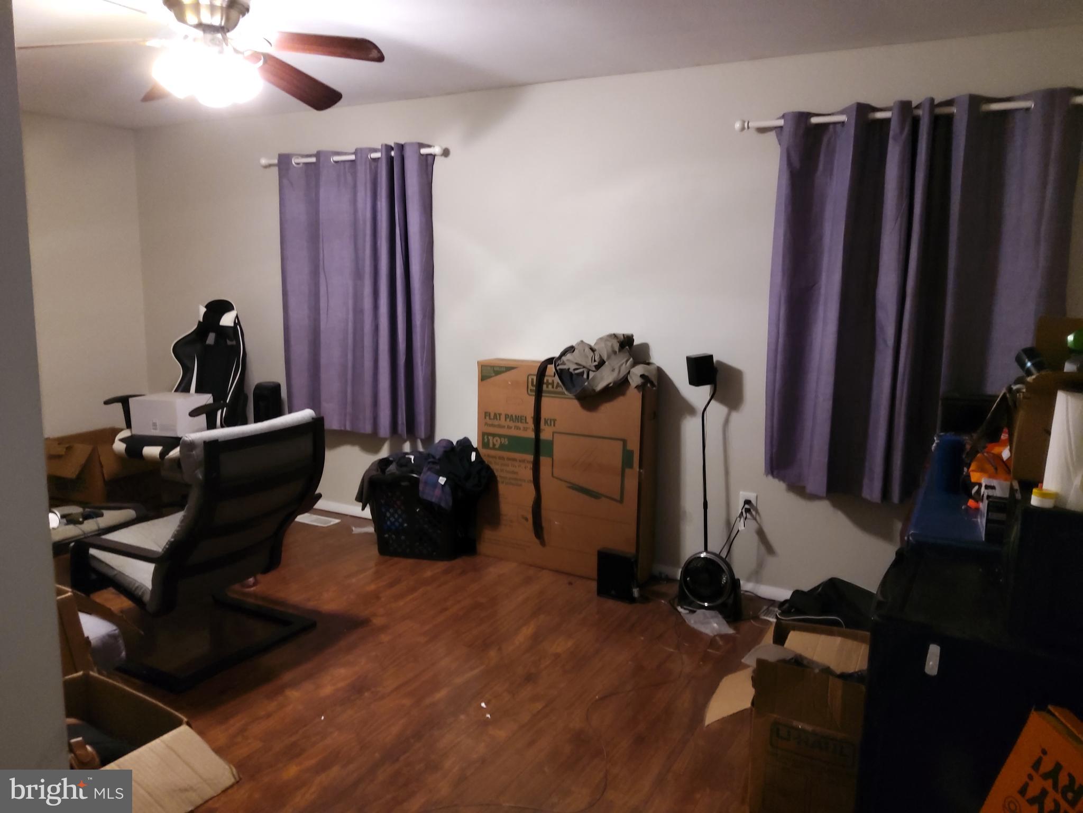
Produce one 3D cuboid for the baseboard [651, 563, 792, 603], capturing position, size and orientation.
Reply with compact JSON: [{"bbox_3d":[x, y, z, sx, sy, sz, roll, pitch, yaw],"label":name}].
[{"bbox_3d":[0.861,0.845,3.929,0.687,0.070,0.016,6,10,28],"label":"baseboard"}]

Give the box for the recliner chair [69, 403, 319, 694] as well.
[{"bbox_3d":[-1.294,0.480,3.182,0.760,0.920,0.690,5,9,26],"label":"recliner chair"}]

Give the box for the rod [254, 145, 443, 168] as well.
[{"bbox_3d":[-1.108,-1.411,4.608,1.355,0.045,0.070,6,10,28],"label":"rod"}]

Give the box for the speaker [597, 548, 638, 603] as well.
[{"bbox_3d":[0.354,0.783,3.783,0.176,0.214,0.080,6,10,28],"label":"speaker"}]

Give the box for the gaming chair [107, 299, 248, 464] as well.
[{"bbox_3d":[-2.157,0.022,4.819,0.670,1.310,0.670,3,9,10],"label":"gaming chair"}]

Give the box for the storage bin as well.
[{"bbox_3d":[-0.631,0.590,4.396,0.500,0.375,0.360,2,8,6],"label":"storage bin"}]

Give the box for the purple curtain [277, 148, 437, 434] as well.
[{"bbox_3d":[-1.077,-0.646,4.695,1.108,1.611,0.110,6,10,28],"label":"purple curtain"}]

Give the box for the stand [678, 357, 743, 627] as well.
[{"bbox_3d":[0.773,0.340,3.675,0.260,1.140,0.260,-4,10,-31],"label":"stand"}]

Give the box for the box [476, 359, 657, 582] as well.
[{"bbox_3d":[0.112,0.310,4.158,0.937,1.030,0.165,6,10,30],"label":"box"}]

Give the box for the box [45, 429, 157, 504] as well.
[{"bbox_3d":[-2.841,0.391,5.334,0.460,0.400,0.480,6,10,28],"label":"box"}]

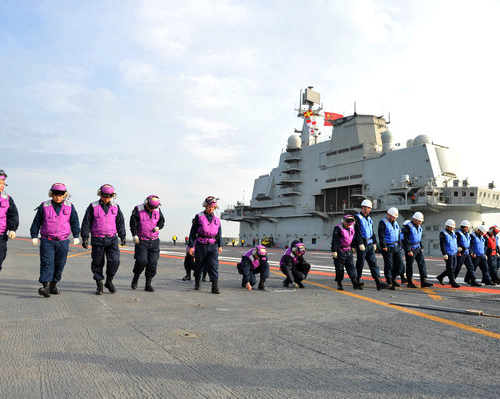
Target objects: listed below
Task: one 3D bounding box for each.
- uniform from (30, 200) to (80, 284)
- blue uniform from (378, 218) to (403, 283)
[{"bbox_3d":[-2.967,0.647,6.107,0.700,1.276,0.420,5,-7,-29],"label":"uniform"},{"bbox_3d":[3.094,1.111,8.751,0.540,1.391,0.420,6,-7,-33],"label":"blue uniform"}]

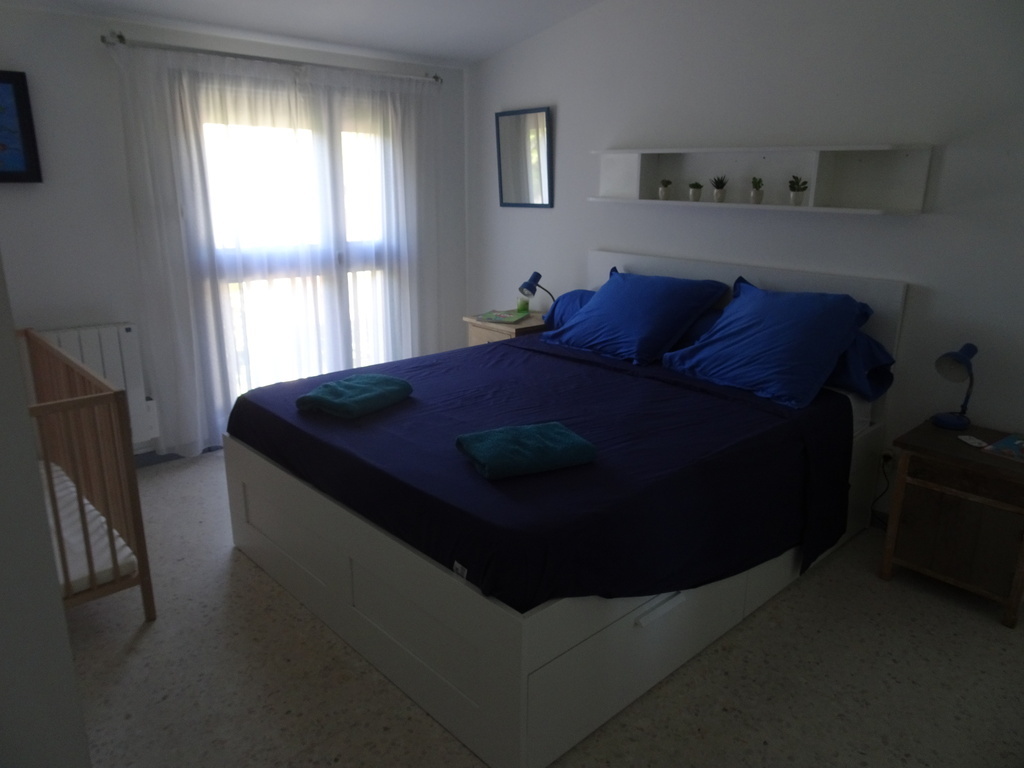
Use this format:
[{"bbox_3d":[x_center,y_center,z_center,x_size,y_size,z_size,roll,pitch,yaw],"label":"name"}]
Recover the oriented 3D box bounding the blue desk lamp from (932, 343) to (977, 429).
[{"bbox_3d":[1.629,0.002,2.611,0.195,0.305,0.140,-13,20,-41],"label":"blue desk lamp"}]

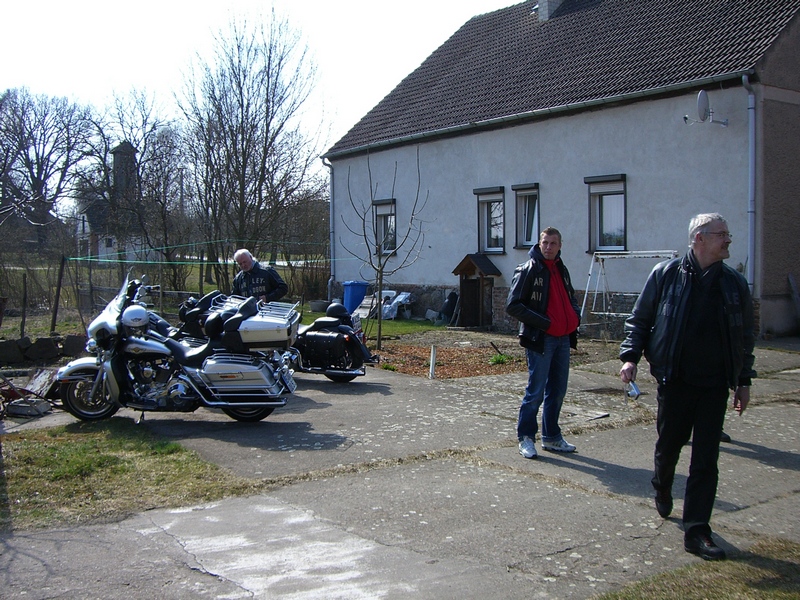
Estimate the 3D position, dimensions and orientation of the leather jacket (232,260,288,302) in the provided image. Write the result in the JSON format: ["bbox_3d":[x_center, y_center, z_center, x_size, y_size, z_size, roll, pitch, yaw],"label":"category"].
[{"bbox_3d":[-1.668,-0.090,10.506,0.620,0.700,0.400,1,3,18],"label":"leather jacket"}]

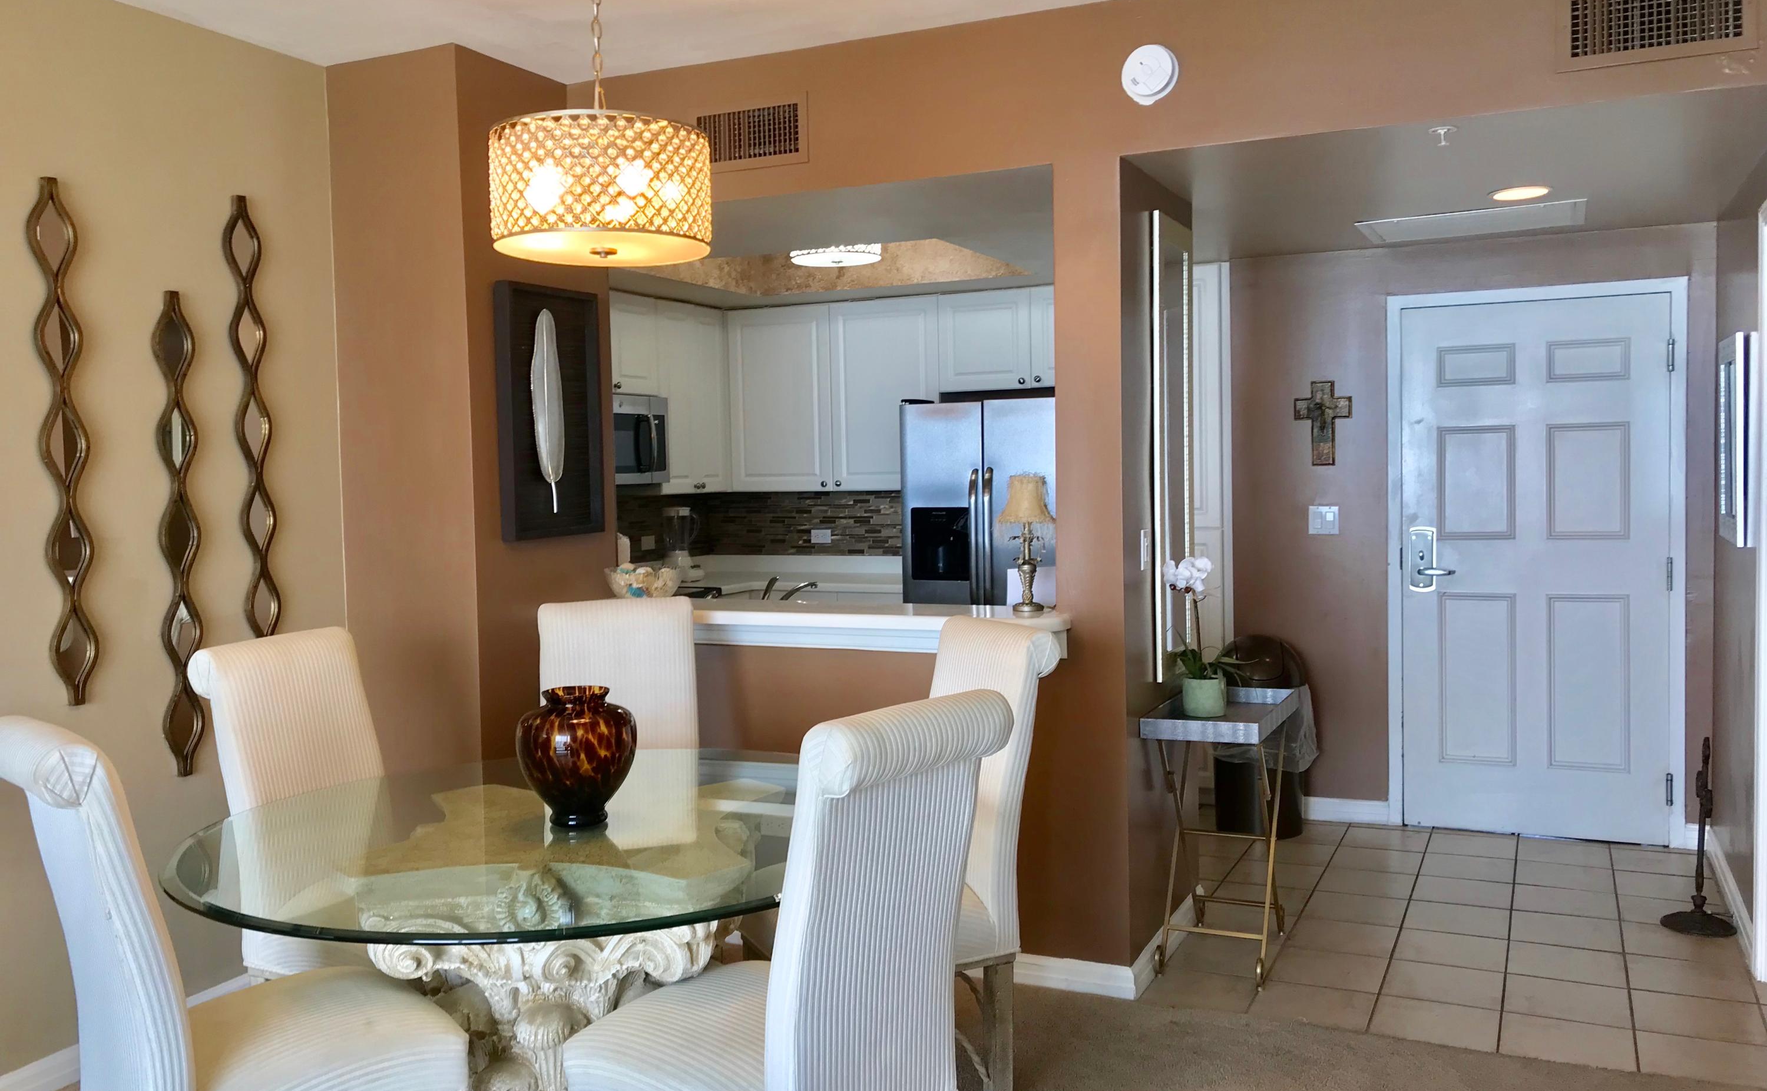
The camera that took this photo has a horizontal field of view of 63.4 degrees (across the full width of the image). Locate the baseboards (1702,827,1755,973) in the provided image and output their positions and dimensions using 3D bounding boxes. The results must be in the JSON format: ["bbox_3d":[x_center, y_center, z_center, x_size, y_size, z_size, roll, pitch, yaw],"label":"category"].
[{"bbox_3d":[2.744,1.104,4.628,0.016,0.110,1.350,0,4,25],"label":"baseboards"}]

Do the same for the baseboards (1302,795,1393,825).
[{"bbox_3d":[1.818,1.058,5.705,0.360,0.097,0.020,1,4,25],"label":"baseboards"}]

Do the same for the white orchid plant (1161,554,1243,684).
[{"bbox_3d":[0.922,0.222,4.142,0.200,0.400,0.200,0,4,25],"label":"white orchid plant"}]

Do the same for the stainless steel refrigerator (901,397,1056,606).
[{"bbox_3d":[0.664,0.214,6.521,0.910,1.760,0.800,0,4,25],"label":"stainless steel refrigerator"}]

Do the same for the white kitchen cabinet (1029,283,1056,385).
[{"bbox_3d":[0.948,-0.952,6.518,0.457,0.448,0.330,1,4,25],"label":"white kitchen cabinet"}]

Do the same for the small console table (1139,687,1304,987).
[{"bbox_3d":[1.008,0.835,4.214,0.320,0.752,0.660,1,4,25],"label":"small console table"}]

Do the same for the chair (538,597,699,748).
[{"bbox_3d":[-0.729,0.725,3.927,0.450,1.090,0.660,-2,3,-7],"label":"chair"}]

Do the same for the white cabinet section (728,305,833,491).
[{"bbox_3d":[-0.446,-0.734,7.249,0.591,0.912,0.330,0,4,25],"label":"white cabinet section"}]

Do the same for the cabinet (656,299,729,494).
[{"bbox_3d":[-1.052,-0.709,6.954,0.330,0.897,0.620,1,4,25],"label":"cabinet"}]

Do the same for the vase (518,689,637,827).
[{"bbox_3d":[-0.631,0.434,2.942,0.250,0.278,0.250,-1,3,0],"label":"vase"}]

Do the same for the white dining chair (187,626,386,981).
[{"bbox_3d":[-1.193,0.769,3.325,0.660,1.090,0.450,0,4,27],"label":"white dining chair"}]

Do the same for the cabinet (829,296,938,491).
[{"bbox_3d":[0.075,-0.729,6.946,0.572,0.907,0.330,1,4,25],"label":"cabinet"}]

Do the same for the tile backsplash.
[{"bbox_3d":[-0.539,-0.087,7.009,1.260,0.335,0.810,1,4,25],"label":"tile backsplash"}]

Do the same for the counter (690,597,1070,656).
[{"bbox_3d":[-0.210,0.236,4.138,1.540,0.115,0.340,1,4,25],"label":"counter"}]

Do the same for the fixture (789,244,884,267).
[{"bbox_3d":[-0.194,-1.284,5.873,0.390,0.210,0.390,0,4,25],"label":"fixture"}]

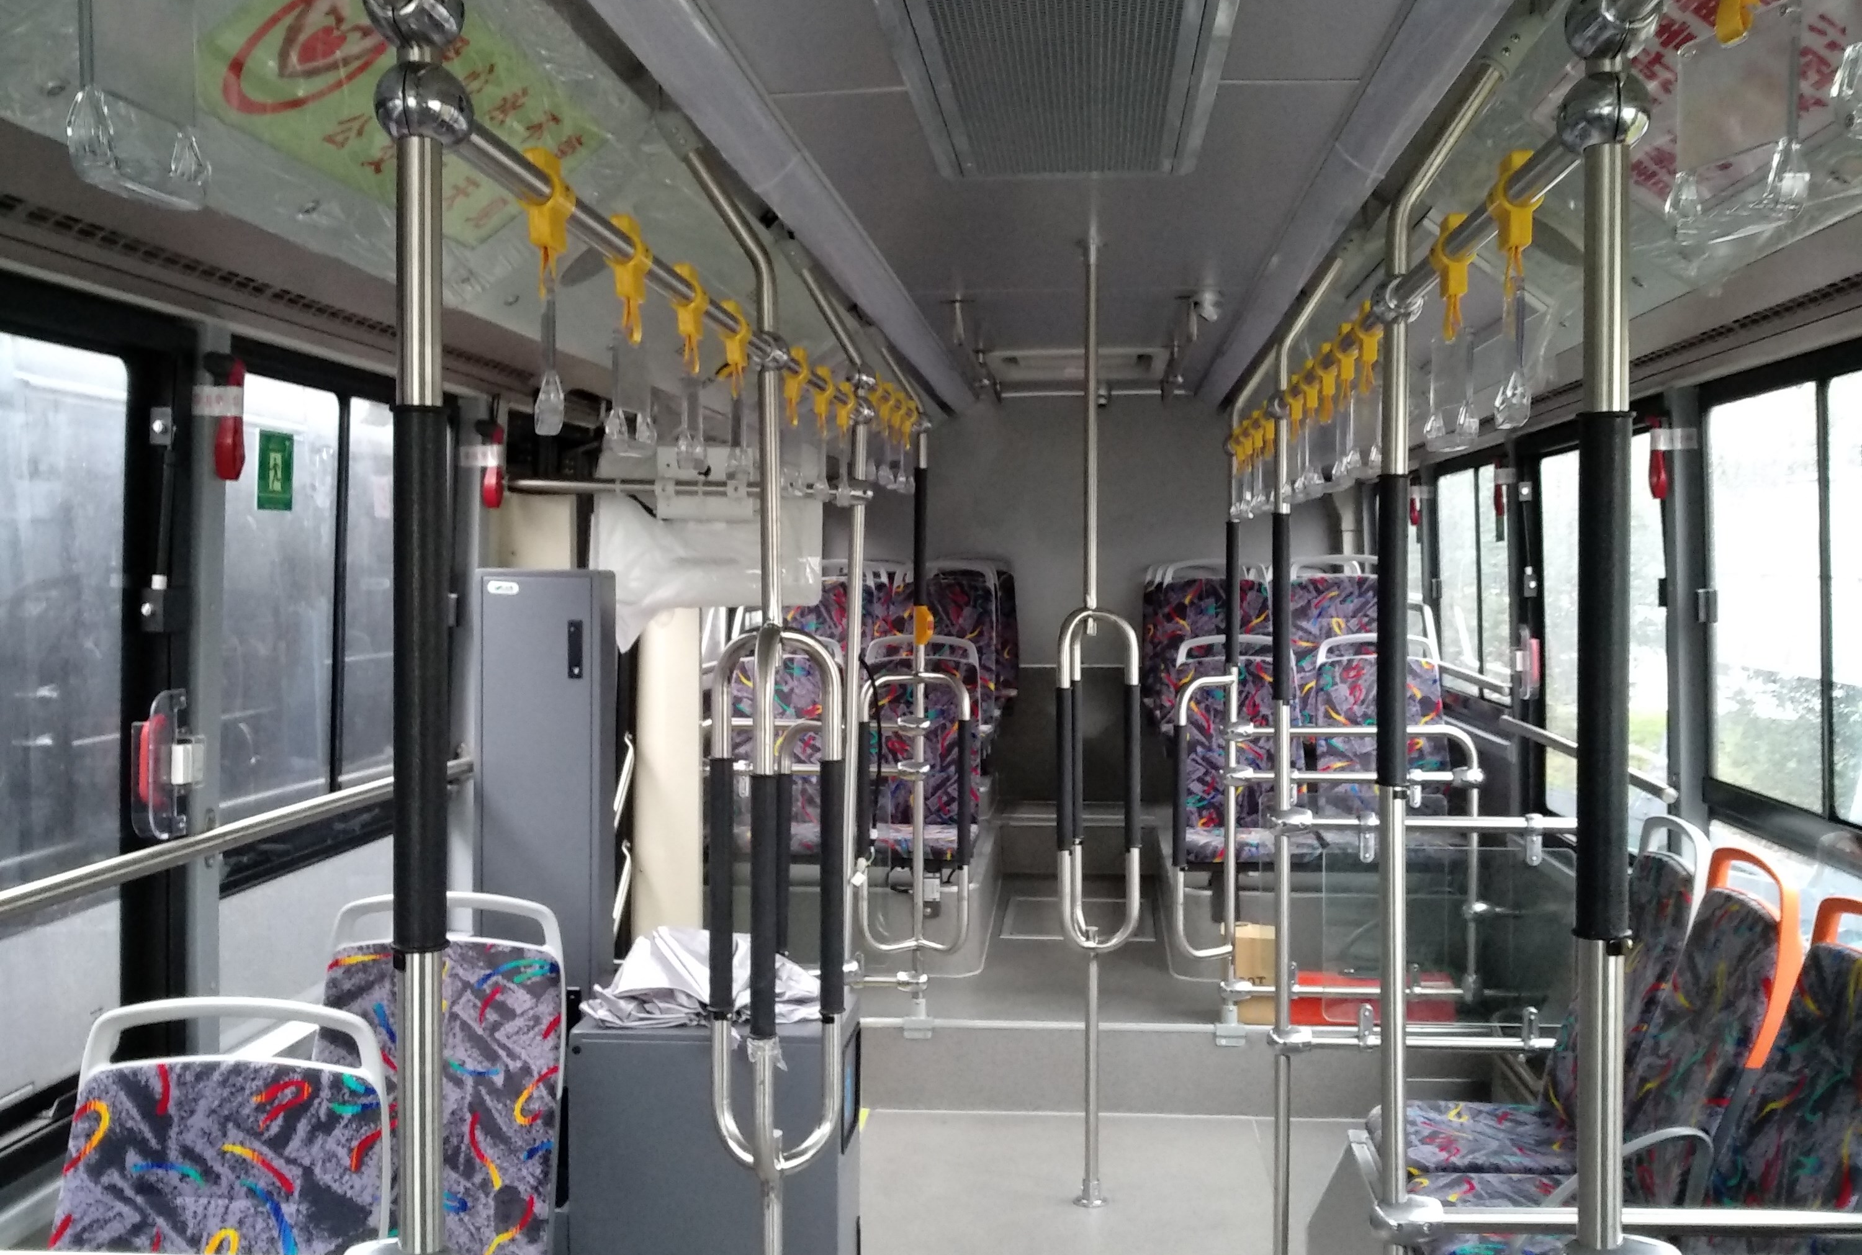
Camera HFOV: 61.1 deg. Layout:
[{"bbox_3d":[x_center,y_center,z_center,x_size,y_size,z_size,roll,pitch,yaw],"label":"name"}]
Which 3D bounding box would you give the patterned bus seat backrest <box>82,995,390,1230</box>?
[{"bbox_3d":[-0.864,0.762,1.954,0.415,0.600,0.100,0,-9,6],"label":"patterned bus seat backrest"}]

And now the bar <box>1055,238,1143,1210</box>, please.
[{"bbox_3d":[0.423,0.243,3.957,0.219,2.420,0.215,0,2,6],"label":"bar"}]

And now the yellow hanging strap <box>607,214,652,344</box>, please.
[{"bbox_3d":[-0.328,-0.378,1.715,0.043,0.134,0.043,0,2,6],"label":"yellow hanging strap"}]

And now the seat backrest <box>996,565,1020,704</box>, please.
[{"bbox_3d":[0.201,0.003,7.292,0.410,0.620,0.100,0,-9,6],"label":"seat backrest"}]

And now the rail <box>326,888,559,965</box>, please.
[{"bbox_3d":[-0.799,0.492,2.600,0.380,0.120,0.050,0,-9,6],"label":"rail"}]

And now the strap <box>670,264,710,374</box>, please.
[{"bbox_3d":[-0.303,-0.389,1.990,0.043,0.134,0.043,0,2,6],"label":"strap"}]

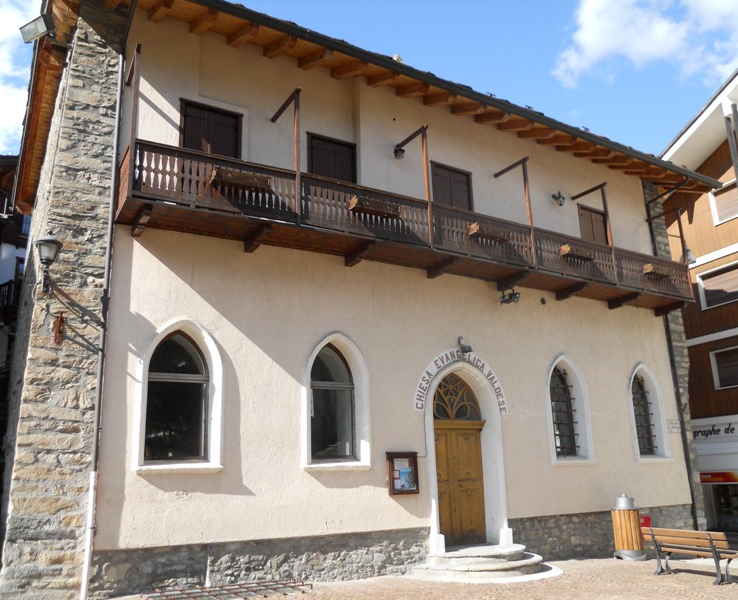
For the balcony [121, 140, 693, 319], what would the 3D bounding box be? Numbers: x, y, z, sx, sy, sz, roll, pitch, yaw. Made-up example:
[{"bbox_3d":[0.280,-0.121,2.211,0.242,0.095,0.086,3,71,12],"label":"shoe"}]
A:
[{"bbox_3d":[2.017,-1.027,12.755,12.995,0.960,1.078,7,-17,-30],"label":"balcony"}]

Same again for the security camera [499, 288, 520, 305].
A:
[{"bbox_3d":[2.908,-0.052,13.381,0.294,0.265,0.274,7,-17,-30],"label":"security camera"}]

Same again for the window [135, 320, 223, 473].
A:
[{"bbox_3d":[-2.826,1.410,9.735,1.300,2.289,0.270,7,-18,-31],"label":"window"}]

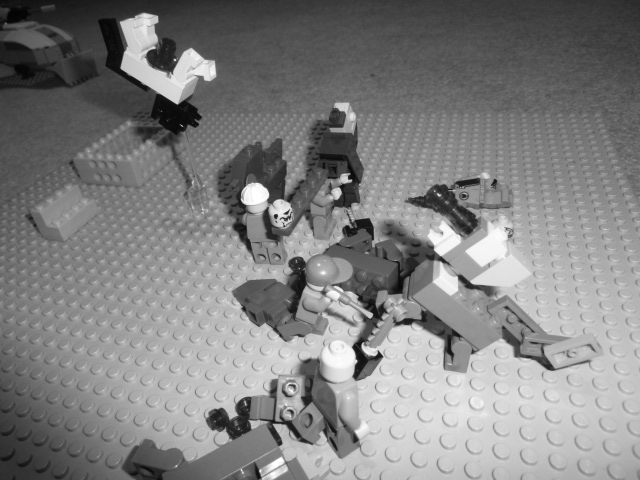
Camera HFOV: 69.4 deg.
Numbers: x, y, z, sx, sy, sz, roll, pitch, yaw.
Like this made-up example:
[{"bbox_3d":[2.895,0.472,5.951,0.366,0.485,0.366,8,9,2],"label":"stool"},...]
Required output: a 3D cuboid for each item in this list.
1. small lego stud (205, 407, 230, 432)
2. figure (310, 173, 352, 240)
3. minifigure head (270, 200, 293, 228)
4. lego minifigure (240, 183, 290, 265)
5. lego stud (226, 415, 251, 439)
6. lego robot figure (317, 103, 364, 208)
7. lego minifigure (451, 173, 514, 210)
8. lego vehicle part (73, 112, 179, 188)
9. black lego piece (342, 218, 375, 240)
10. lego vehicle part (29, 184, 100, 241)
[{"bbox_3d":[-0.035,0.062,0.158,0.008,0.008,0.005,3,-8,37],"label":"small lego stud"},{"bbox_3d":[0.006,-0.017,0.239,0.017,0.032,0.022,2,37,13],"label":"figure"},{"bbox_3d":[-0.018,-0.012,0.208,0.010,0.011,0.010,-5,36,4],"label":"minifigure head"},{"bbox_3d":[-0.026,-0.009,0.224,0.022,0.043,0.015,4,38,16],"label":"lego minifigure"},{"bbox_3d":[-0.028,0.063,0.157,0.008,0.005,0.008,-5,36,4],"label":"lego stud"},{"bbox_3d":[0.013,-0.046,0.255,0.023,0.057,0.021,3,37,15],"label":"lego robot figure"},{"bbox_3d":[0.090,-0.027,0.254,0.032,0.009,0.019,5,38,18],"label":"lego minifigure"},{"bbox_3d":[-0.140,-0.066,0.343,0.049,0.021,0.065,5,38,18],"label":"lego vehicle part"},{"bbox_3d":[0.020,-0.006,0.239,0.017,0.009,0.009,5,38,18],"label":"black lego piece"},{"bbox_3d":[-0.155,-0.018,0.280,0.017,0.021,0.033,5,38,18],"label":"lego vehicle part"}]

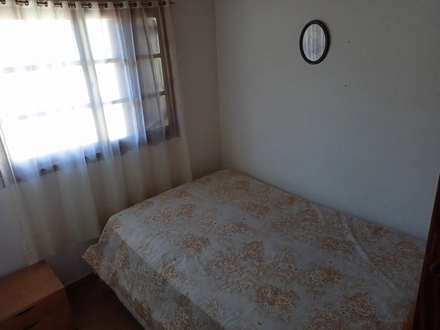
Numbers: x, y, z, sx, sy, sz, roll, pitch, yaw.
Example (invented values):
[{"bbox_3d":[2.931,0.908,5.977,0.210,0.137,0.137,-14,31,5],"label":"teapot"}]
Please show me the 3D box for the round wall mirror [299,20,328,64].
[{"bbox_3d":[0.596,-0.779,2.253,0.025,0.268,0.230,-19,26,-36],"label":"round wall mirror"}]

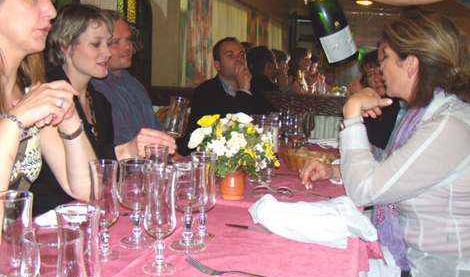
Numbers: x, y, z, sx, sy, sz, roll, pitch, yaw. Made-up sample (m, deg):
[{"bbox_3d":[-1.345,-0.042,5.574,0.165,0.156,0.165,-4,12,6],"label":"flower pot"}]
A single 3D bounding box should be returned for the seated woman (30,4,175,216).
[{"bbox_3d":[-0.420,0.227,1.490,0.680,1.264,0.520,5,9,19],"label":"seated woman"}]

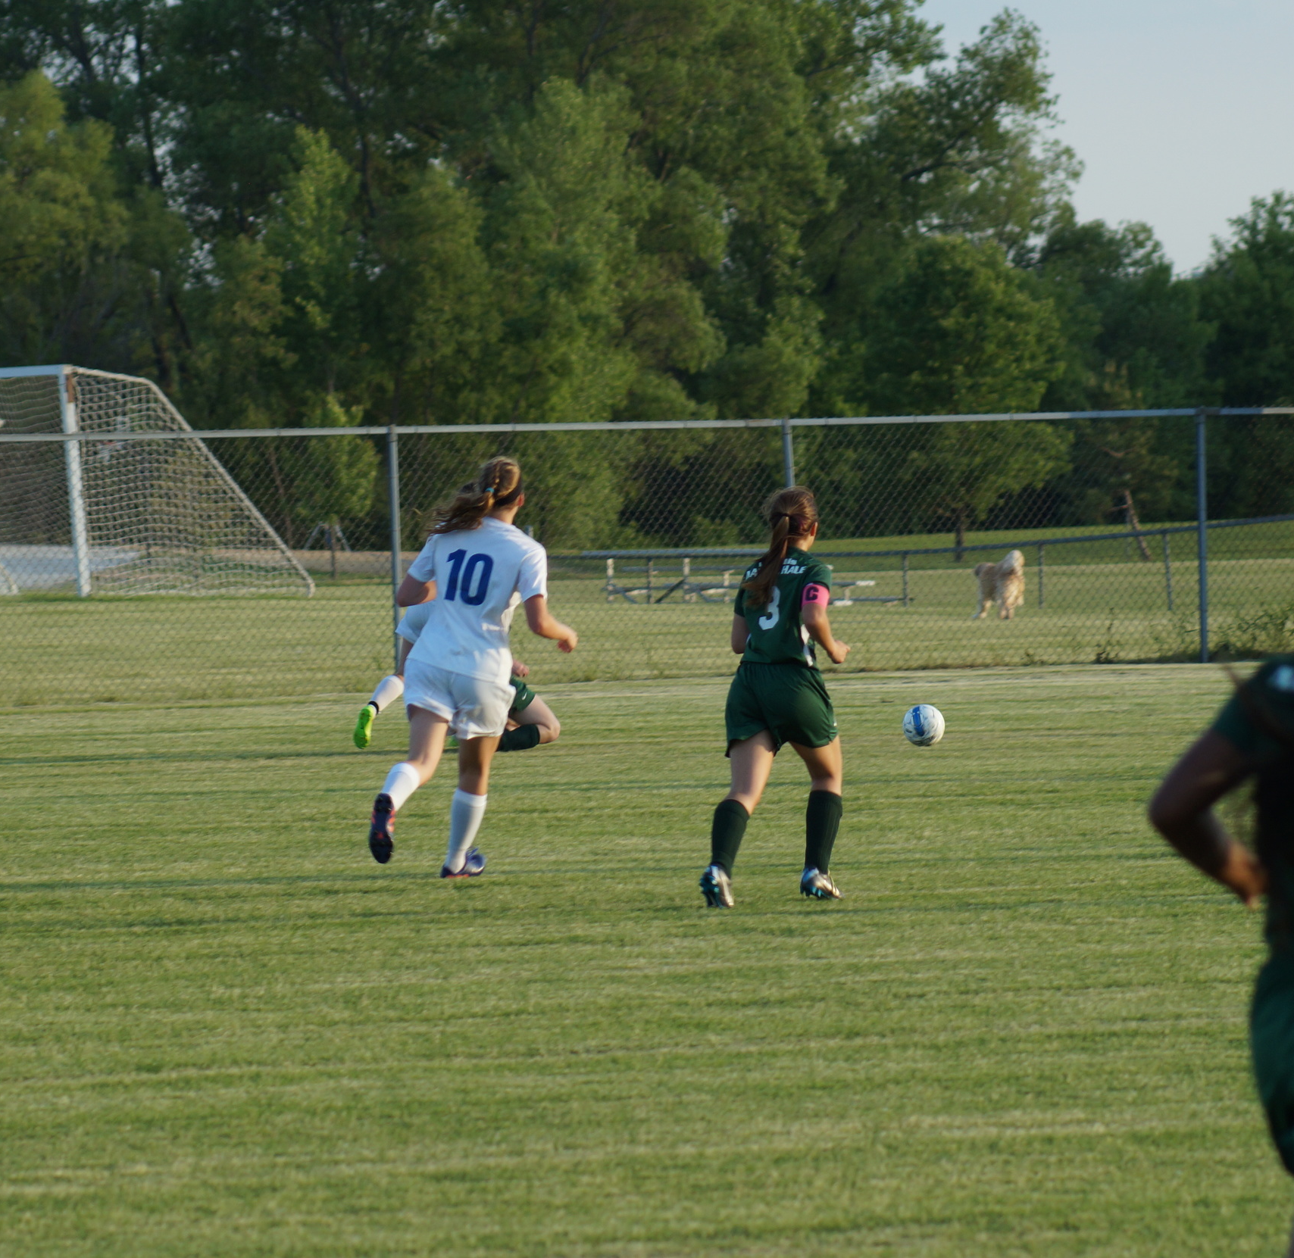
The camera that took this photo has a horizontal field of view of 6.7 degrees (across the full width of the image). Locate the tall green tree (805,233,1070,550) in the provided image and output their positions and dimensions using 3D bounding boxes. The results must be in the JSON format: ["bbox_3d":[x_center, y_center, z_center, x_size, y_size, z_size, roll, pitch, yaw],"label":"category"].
[{"bbox_3d":[4.104,-3.276,155.000,3.600,4.500,3.500,-1,1,0],"label":"tall green tree"}]

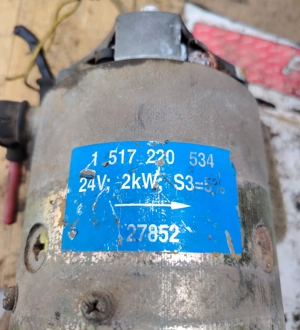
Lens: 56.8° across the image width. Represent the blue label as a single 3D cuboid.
[{"bbox_3d":[0.002,0.011,0.094,0.061,0.008,0.037,1,73,-2],"label":"blue label"}]

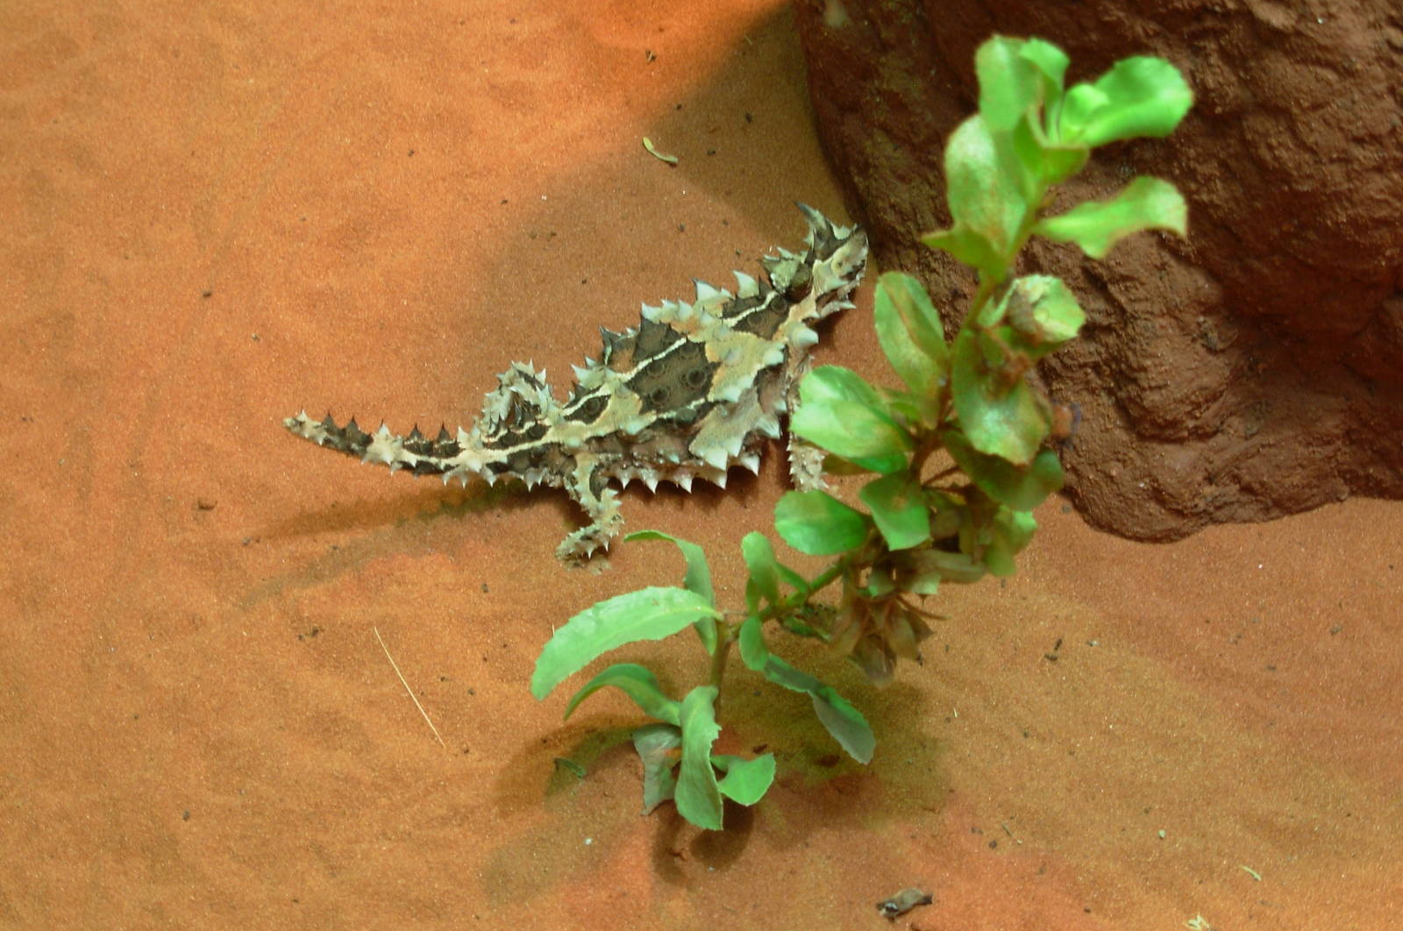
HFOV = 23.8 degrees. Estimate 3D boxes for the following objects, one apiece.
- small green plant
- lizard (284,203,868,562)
[{"bbox_3d":[0.030,-0.008,0.746,0.140,0.190,0.105,0,46,0],"label":"small green plant"},{"bbox_3d":[-0.022,-0.016,0.849,0.159,0.053,0.059,-19,49,-17],"label":"lizard"}]

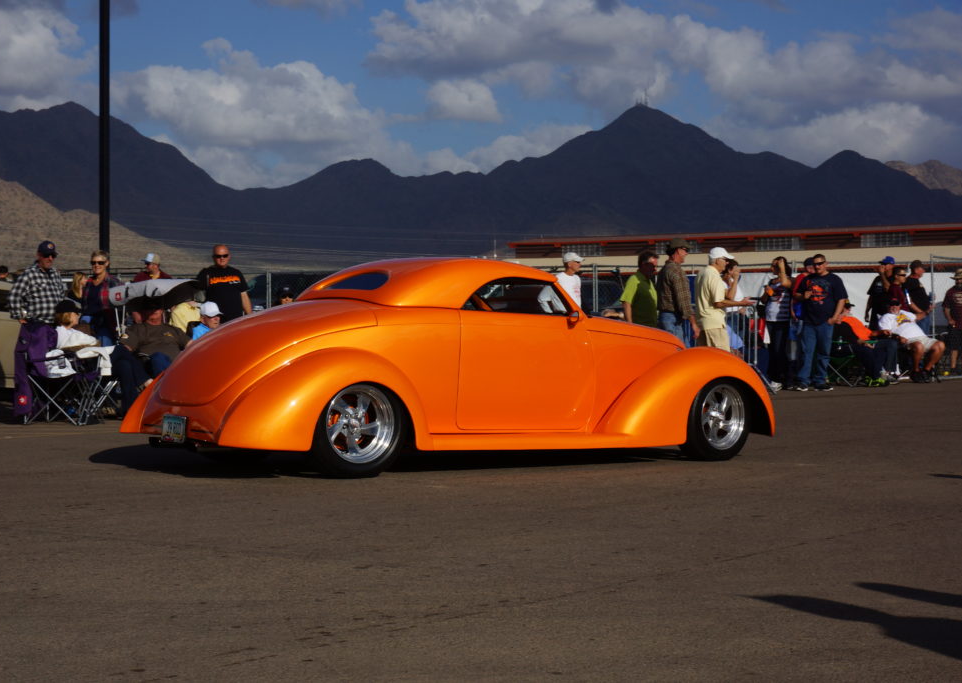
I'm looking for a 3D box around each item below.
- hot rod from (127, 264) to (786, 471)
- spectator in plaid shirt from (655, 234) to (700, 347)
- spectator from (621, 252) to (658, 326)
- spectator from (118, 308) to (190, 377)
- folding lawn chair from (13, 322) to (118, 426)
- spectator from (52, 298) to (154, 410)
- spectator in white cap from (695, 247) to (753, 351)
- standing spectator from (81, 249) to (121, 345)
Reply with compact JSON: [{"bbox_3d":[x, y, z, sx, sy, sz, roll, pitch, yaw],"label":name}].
[{"bbox_3d":[-0.126,0.133,14.734,4.560,1.400,1.830,-1,1,-33],"label":"hot rod"},{"bbox_3d":[2.077,-0.165,22.789,0.400,1.800,0.520,0,1,-24],"label":"spectator in plaid shirt"},{"bbox_3d":[1.792,-0.158,24.290,0.380,1.750,0.540,0,1,28],"label":"spectator"},{"bbox_3d":[-3.104,0.173,20.393,0.640,1.200,0.880,0,1,-7],"label":"spectator"},{"bbox_3d":[-3.905,0.309,19.994,0.720,0.940,0.800,0,1,13],"label":"folding lawn chair"},{"bbox_3d":[-3.568,0.203,19.993,0.920,1.150,0.560,0,1,7],"label":"spectator"},{"bbox_3d":[2.646,-0.156,23.189,0.580,1.770,0.520,0,1,-9],"label":"spectator in white cap"},{"bbox_3d":[-3.782,-0.066,21.190,0.500,1.660,0.340,0,1,-1],"label":"standing spectator"}]

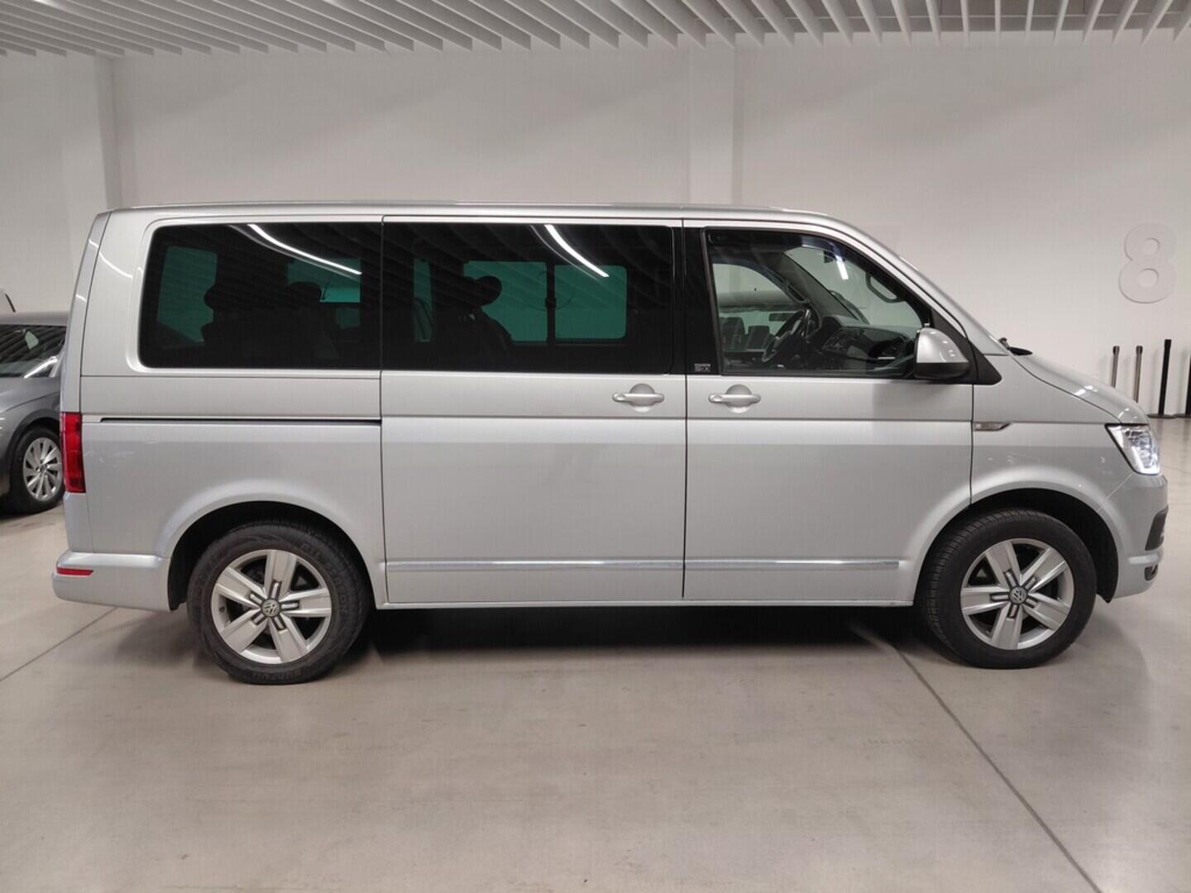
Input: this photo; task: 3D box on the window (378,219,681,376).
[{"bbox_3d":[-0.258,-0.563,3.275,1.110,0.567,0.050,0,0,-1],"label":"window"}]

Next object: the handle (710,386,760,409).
[{"bbox_3d":[0.533,-0.183,3.287,0.200,0.095,0.055,0,9,-1],"label":"handle"}]

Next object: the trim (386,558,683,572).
[{"bbox_3d":[-0.235,0.470,3.384,1.165,0.042,0.022,0,9,-1],"label":"trim"}]

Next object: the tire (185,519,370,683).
[{"bbox_3d":[-1.289,0.619,3.518,0.680,0.675,0.235,-1,10,-1],"label":"tire"}]

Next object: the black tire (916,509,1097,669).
[{"bbox_3d":[1.710,0.579,3.586,0.680,0.675,0.235,-1,10,-1],"label":"black tire"}]

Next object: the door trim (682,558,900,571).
[{"bbox_3d":[0.782,0.471,3.410,0.850,0.042,0.022,0,9,-1],"label":"door trim"}]

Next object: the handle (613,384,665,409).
[{"bbox_3d":[0.165,-0.186,3.277,0.200,0.095,0.055,0,9,-1],"label":"handle"}]

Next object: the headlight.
[{"bbox_3d":[2.227,-0.005,3.582,0.400,0.230,0.360,0,9,-1],"label":"headlight"}]

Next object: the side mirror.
[{"bbox_3d":[1.261,-0.343,3.187,0.170,0.195,0.215,1,10,6],"label":"side mirror"}]

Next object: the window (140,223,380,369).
[{"bbox_3d":[-1.269,-0.567,3.249,0.905,0.550,0.050,0,0,-1],"label":"window"}]

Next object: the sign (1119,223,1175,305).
[{"bbox_3d":[7.003,-2.308,10.882,0.700,0.985,0.050,-1,10,0],"label":"sign"}]

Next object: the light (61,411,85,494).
[{"bbox_3d":[-2.029,0.014,3.357,0.145,0.315,0.160,0,9,-1],"label":"light"}]

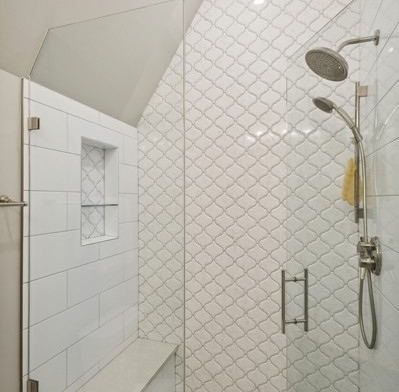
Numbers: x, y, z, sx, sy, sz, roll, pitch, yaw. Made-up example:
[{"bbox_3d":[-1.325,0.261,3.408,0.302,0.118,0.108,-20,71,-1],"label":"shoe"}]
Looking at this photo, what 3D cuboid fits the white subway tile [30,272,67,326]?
[{"bbox_3d":[-0.728,0.489,1.363,0.010,0.202,0.235,0,-1,20],"label":"white subway tile"}]

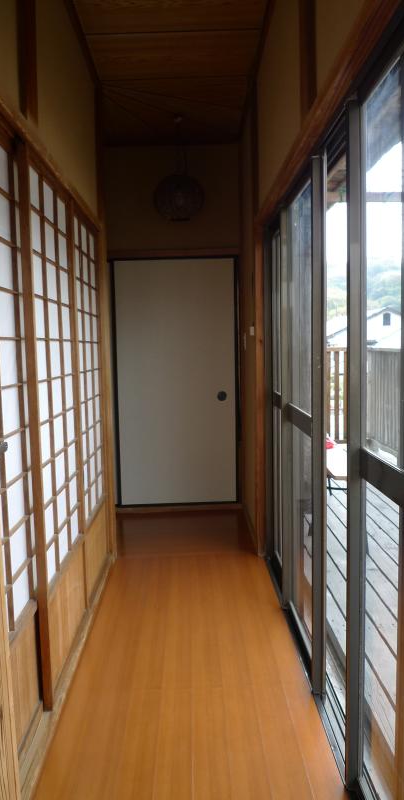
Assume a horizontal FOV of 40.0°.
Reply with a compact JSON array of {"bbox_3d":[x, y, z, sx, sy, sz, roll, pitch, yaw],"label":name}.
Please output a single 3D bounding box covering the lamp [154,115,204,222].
[{"bbox_3d":[-0.138,-1.388,3.339,0.303,0.625,0.300,-1,5,-1],"label":"lamp"}]

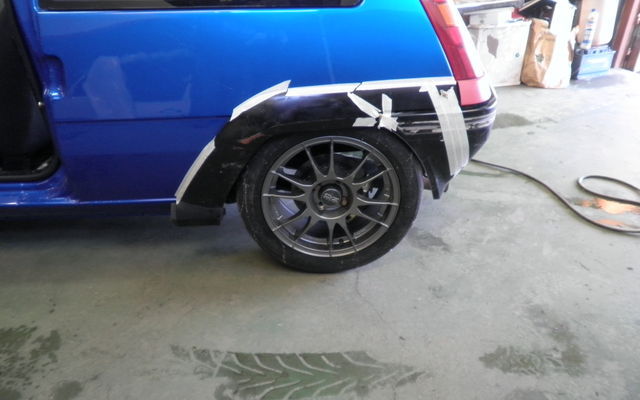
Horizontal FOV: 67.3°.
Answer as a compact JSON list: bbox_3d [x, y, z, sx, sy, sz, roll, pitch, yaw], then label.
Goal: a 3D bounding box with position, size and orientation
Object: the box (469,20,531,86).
[{"bbox_3d":[1.219,-1.064,3.444,0.390,0.410,0.320,-8,31,-11],"label":"box"}]

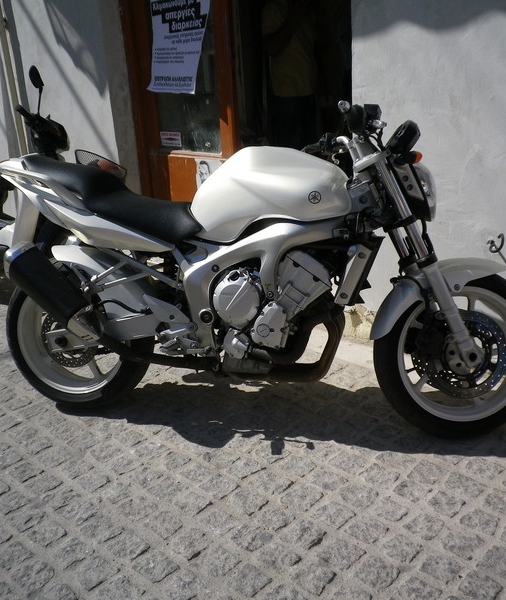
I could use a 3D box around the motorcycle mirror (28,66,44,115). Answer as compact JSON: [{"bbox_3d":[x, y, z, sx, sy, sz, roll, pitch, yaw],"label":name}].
[{"bbox_3d":[-1.144,-1.116,3.435,0.080,0.260,0.120,-2,12,-9],"label":"motorcycle mirror"}]

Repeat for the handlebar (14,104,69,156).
[{"bbox_3d":[-1.191,-0.971,3.702,0.260,0.240,0.620,-2,12,-9],"label":"handlebar"}]

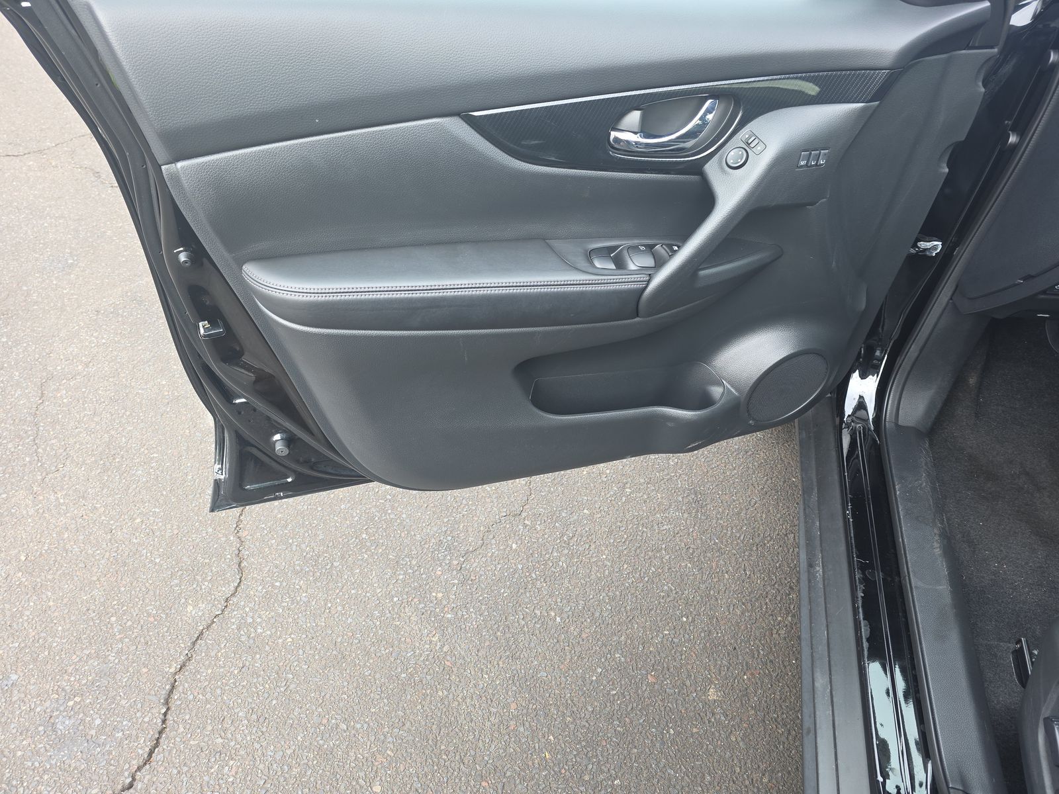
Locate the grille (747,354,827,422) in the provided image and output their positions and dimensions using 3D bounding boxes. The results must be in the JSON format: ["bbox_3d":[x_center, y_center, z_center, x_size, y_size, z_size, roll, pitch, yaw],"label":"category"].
[{"bbox_3d":[0.450,-0.017,1.231,0.160,0.160,0.016,-15,47,-14],"label":"grille"}]

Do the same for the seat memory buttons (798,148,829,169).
[{"bbox_3d":[0.356,-0.302,0.887,0.037,0.024,0.010,-9,42,-8],"label":"seat memory buttons"}]

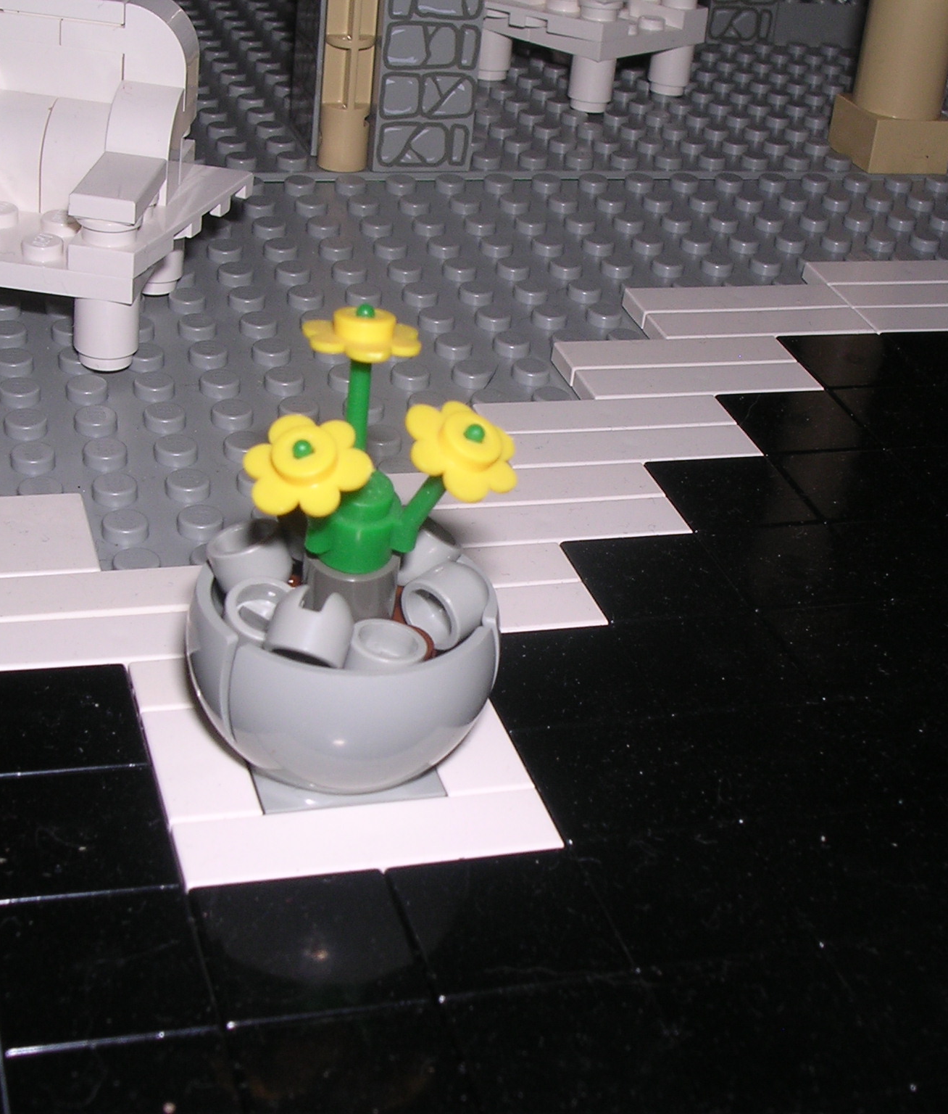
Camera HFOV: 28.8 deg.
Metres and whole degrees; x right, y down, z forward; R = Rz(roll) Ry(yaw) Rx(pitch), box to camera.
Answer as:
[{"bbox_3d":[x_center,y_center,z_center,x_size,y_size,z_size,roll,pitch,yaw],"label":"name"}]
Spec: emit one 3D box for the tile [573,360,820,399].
[{"bbox_3d":[0.029,-0.021,0.238,0.032,0.003,0.008,-4,32,-17],"label":"tile"}]

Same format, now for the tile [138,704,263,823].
[{"bbox_3d":[-0.024,0.019,0.161,0.008,0.003,0.016,-4,32,-17],"label":"tile"}]

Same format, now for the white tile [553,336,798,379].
[{"bbox_3d":[0.027,-0.026,0.245,0.032,0.003,0.008,-4,32,-17],"label":"white tile"}]

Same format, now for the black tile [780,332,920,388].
[{"bbox_3d":[0.051,-0.025,0.249,0.016,0.003,0.016,-4,32,-17],"label":"black tile"}]

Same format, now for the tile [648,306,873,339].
[{"bbox_3d":[0.040,-0.031,0.256,0.032,0.003,0.008,-4,32,-17],"label":"tile"}]

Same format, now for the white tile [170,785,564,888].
[{"bbox_3d":[-0.009,0.025,0.154,0.032,0.003,0.008,-4,32,-17],"label":"white tile"}]

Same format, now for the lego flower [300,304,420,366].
[{"bbox_3d":[-0.009,-0.018,0.150,0.010,0.003,0.010,-4,24,-17],"label":"lego flower"}]

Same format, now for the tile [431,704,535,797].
[{"bbox_3d":[-0.001,0.018,0.168,0.008,0.003,0.016,-4,32,-17],"label":"tile"}]

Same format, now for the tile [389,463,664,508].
[{"bbox_3d":[0.006,-0.006,0.210,0.032,0.003,0.008,-4,32,-17],"label":"tile"}]

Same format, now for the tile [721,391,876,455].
[{"bbox_3d":[0.040,-0.016,0.231,0.016,0.003,0.016,-4,32,-17],"label":"tile"}]

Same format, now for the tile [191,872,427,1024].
[{"bbox_3d":[-0.013,0.031,0.143,0.016,0.003,0.016,-4,32,-17],"label":"tile"}]

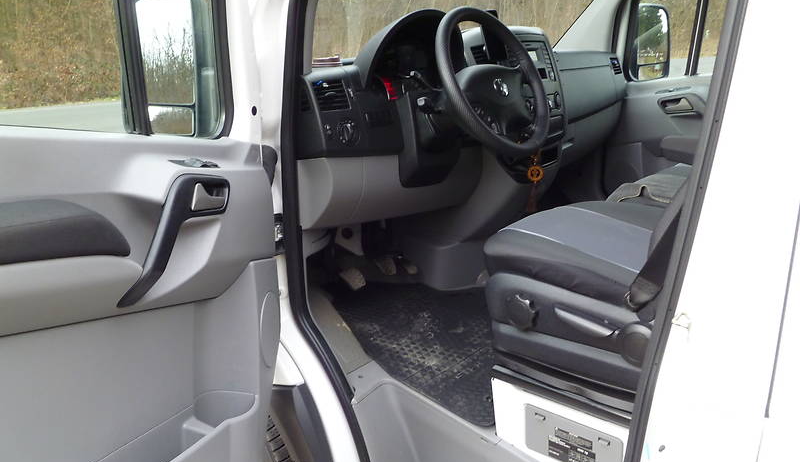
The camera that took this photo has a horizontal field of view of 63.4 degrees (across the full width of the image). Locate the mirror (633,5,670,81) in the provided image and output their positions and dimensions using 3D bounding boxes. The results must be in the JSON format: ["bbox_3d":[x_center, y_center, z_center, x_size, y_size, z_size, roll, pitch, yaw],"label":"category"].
[{"bbox_3d":[1.026,-0.810,2.774,0.195,0.325,0.125,-13,22,-32],"label":"mirror"}]

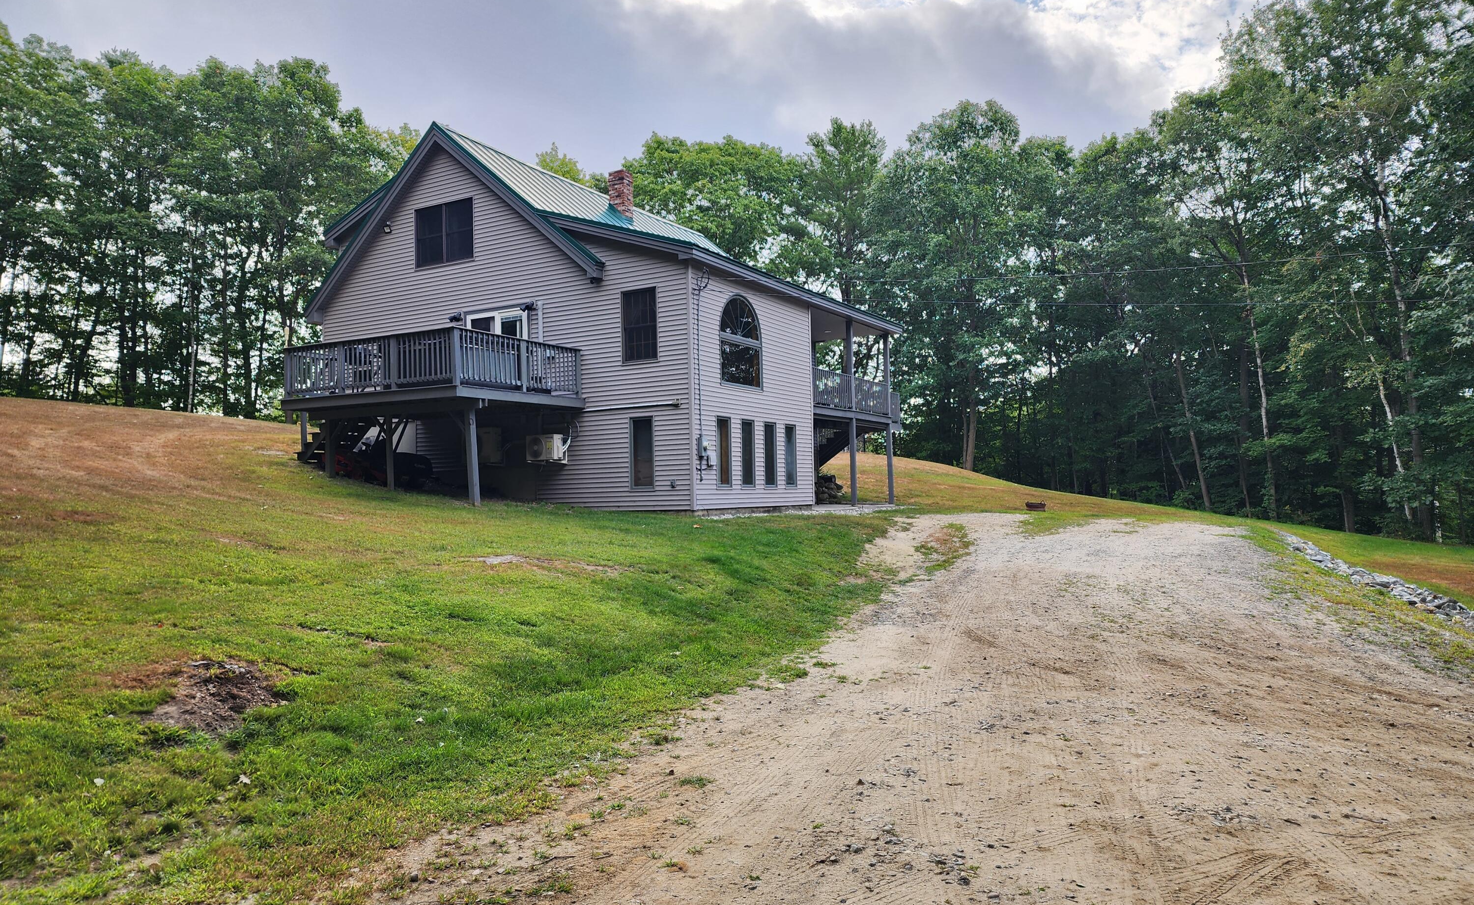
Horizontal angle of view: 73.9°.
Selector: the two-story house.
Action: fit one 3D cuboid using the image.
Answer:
[{"bbox_3d":[-3.592,-3.101,26.185,11.570,9.310,15.560,-2,-2,29],"label":"two-story house"}]

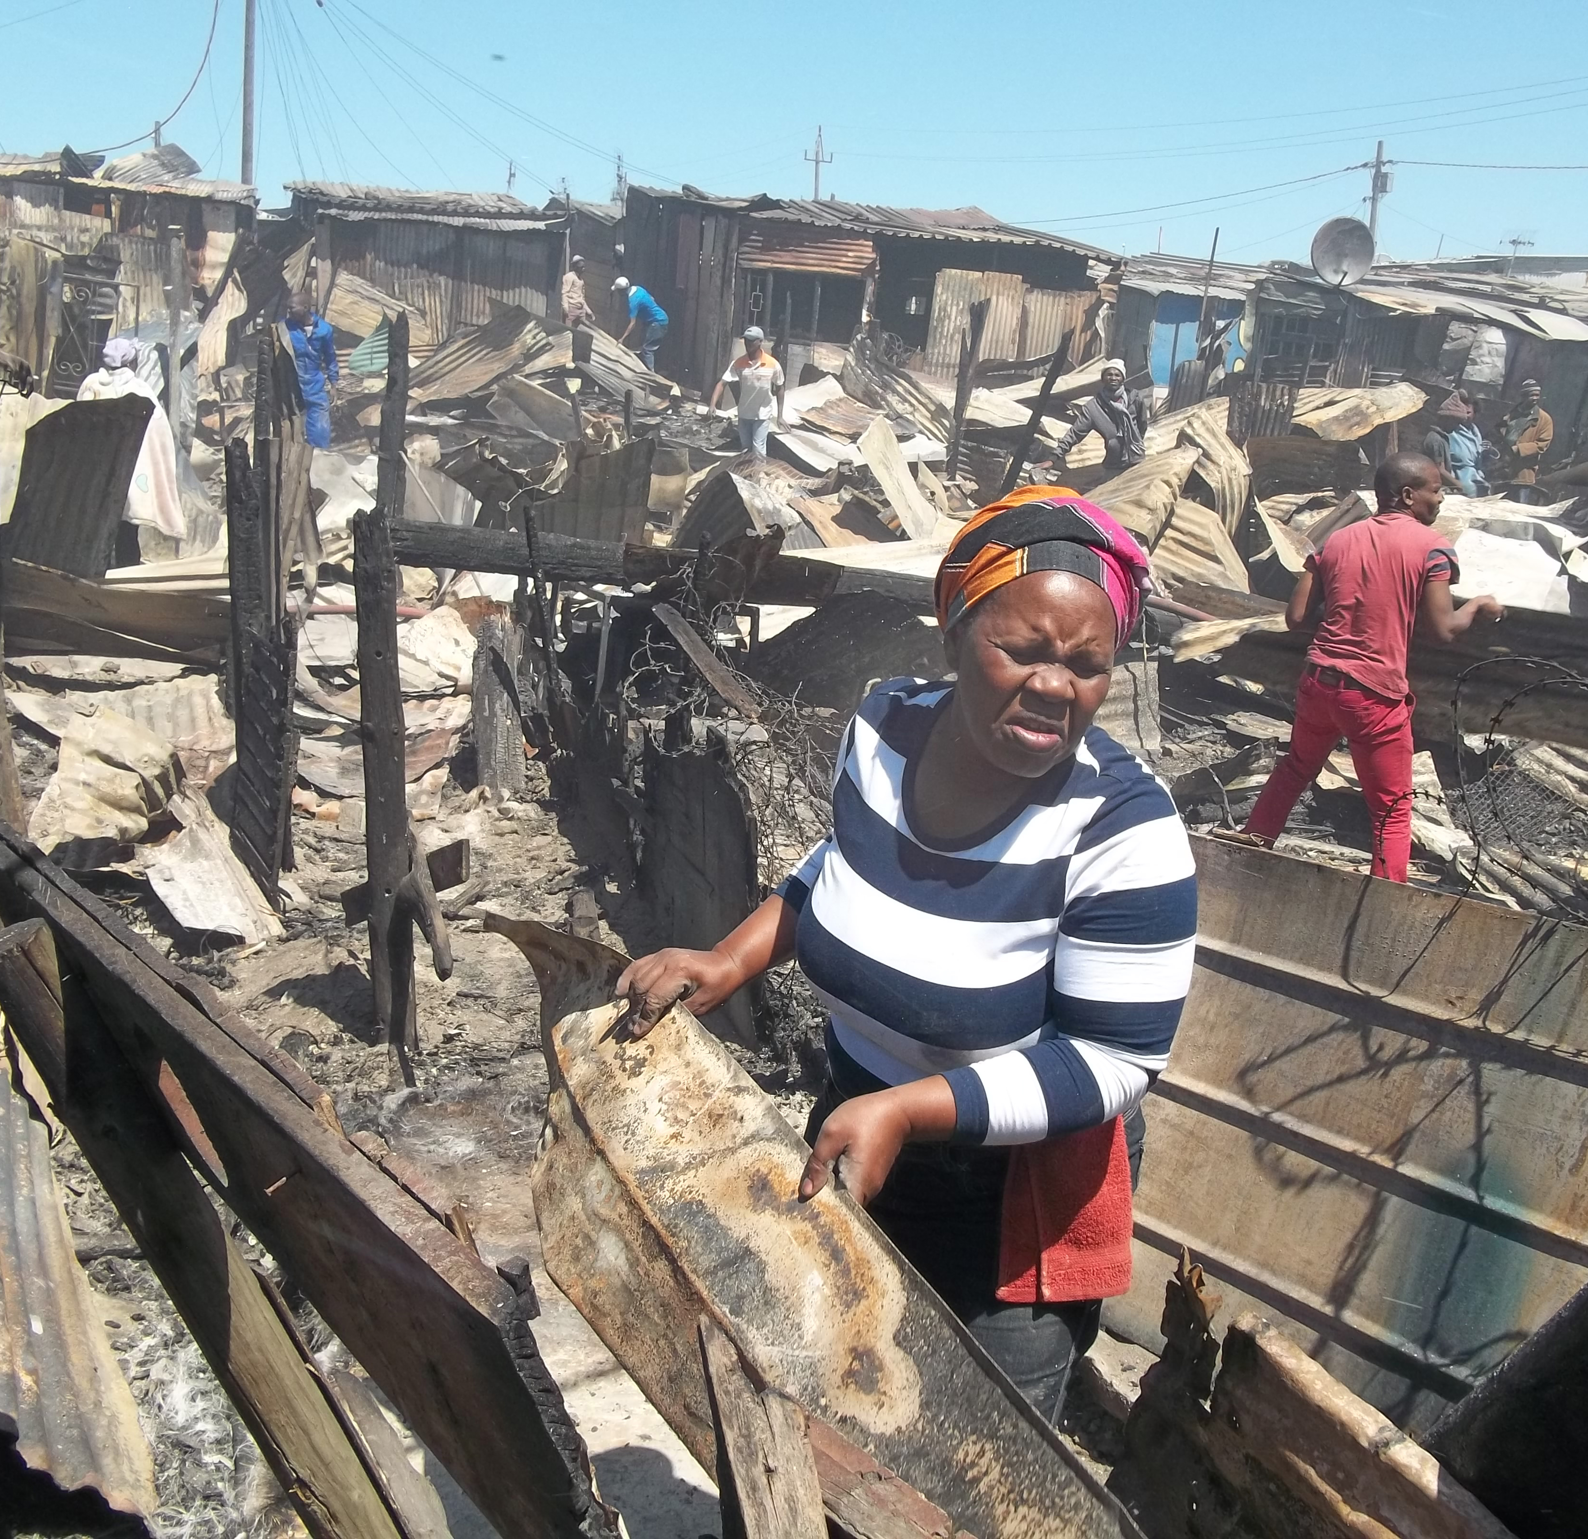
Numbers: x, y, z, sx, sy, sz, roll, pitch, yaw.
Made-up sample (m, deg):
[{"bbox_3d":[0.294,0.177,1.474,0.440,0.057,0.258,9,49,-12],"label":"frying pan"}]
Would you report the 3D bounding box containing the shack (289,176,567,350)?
[{"bbox_3d":[-4.643,-5.942,24.061,3.700,2.700,3.200,-1,16,-17],"label":"shack"}]

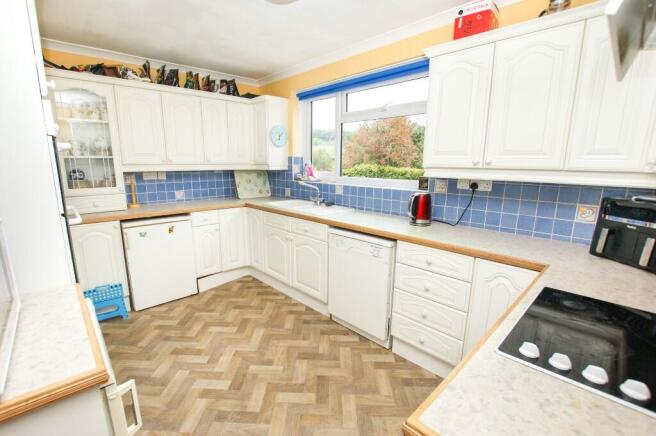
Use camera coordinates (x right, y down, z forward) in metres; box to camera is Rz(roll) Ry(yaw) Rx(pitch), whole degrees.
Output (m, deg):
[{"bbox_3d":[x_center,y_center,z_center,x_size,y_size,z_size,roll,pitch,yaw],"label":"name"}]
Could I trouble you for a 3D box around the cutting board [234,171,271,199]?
[{"bbox_3d":[-1.040,-0.485,3.784,0.410,0.430,0.020,-7,-9,-35],"label":"cutting board"}]

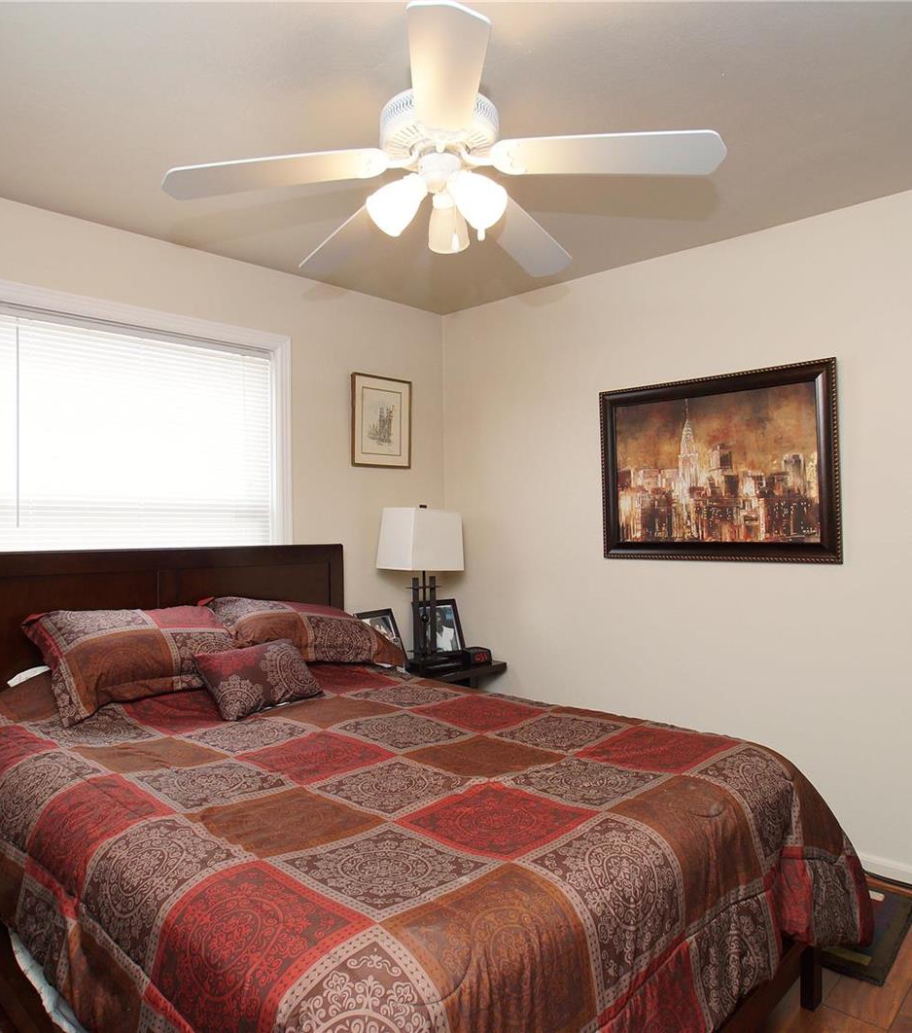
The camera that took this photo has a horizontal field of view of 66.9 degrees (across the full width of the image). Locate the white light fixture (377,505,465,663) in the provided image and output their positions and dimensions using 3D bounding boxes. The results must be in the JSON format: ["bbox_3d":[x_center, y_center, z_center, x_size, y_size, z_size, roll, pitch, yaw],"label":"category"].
[{"bbox_3d":[-0.168,0.353,3.453,0.240,0.810,0.370,0,1,43],"label":"white light fixture"}]

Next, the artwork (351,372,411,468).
[{"bbox_3d":[-0.385,-0.484,3.573,0.020,0.461,0.402,0,1,43],"label":"artwork"}]

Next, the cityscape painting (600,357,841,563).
[{"bbox_3d":[1.044,-0.195,2.847,0.982,0.752,0.040,0,3,43],"label":"cityscape painting"}]

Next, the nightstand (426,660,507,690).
[{"bbox_3d":[-0.103,1.034,3.485,0.440,0.552,0.600,0,1,43],"label":"nightstand"}]

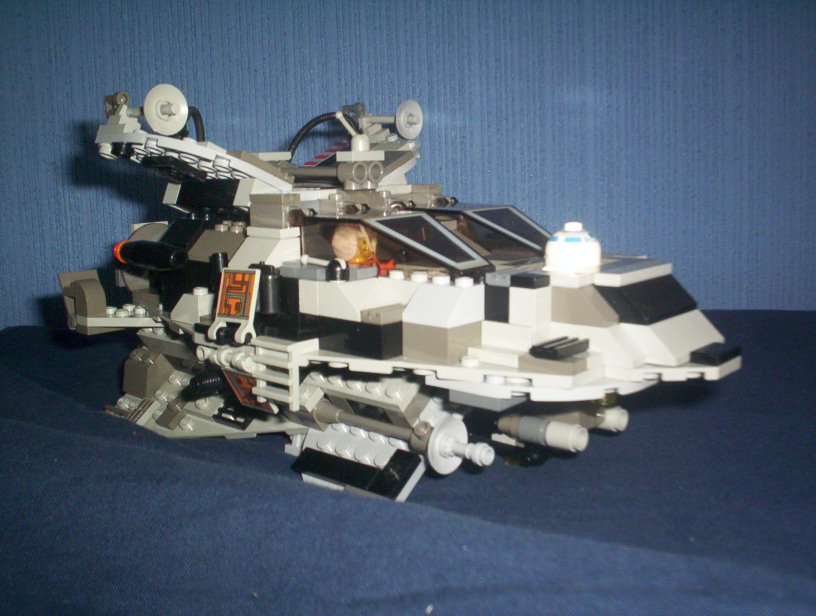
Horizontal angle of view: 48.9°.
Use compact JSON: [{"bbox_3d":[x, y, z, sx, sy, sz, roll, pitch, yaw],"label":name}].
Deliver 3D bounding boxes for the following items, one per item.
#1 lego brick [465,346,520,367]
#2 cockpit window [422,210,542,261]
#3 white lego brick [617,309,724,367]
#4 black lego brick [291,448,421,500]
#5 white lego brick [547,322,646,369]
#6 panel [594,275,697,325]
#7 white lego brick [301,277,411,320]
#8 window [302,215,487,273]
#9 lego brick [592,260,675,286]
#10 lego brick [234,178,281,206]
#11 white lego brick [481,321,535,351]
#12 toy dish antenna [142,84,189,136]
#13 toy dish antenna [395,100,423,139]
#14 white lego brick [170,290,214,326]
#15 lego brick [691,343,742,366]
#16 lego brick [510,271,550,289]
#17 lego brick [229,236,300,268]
[{"bbox_3d":[0.025,0.012,0.238,0.016,0.003,0.008,7,13,39],"label":"lego brick"},{"bbox_3d":[0.030,-0.025,0.307,0.054,0.016,0.032,7,12,39],"label":"cockpit window"},{"bbox_3d":[0.072,0.007,0.244,0.016,0.010,0.032,7,13,39],"label":"white lego brick"},{"bbox_3d":[-0.016,0.047,0.270,0.040,0.003,0.016,7,40,39],"label":"black lego brick"},{"bbox_3d":[0.050,0.009,0.237,0.024,0.010,0.008,7,13,39],"label":"white lego brick"},{"bbox_3d":[0.066,-0.003,0.248,0.016,0.010,0.032,7,13,39],"label":"panel"},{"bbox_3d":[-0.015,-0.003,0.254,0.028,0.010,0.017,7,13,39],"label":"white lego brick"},{"bbox_3d":[-0.002,-0.019,0.271,0.056,0.016,0.032,7,13,39],"label":"window"},{"bbox_3d":[0.062,-0.010,0.250,0.009,0.003,0.032,7,13,39],"label":"lego brick"},{"bbox_3d":[-0.050,-0.037,0.311,0.008,0.010,0.016,7,-10,39],"label":"lego brick"},{"bbox_3d":[0.029,0.008,0.244,0.016,0.010,0.008,7,12,39],"label":"white lego brick"},{"bbox_3d":[-0.076,-0.062,0.281,0.005,0.016,0.016,7,12,39],"label":"toy dish antenna"},{"bbox_3d":[0.001,-0.077,0.367,0.005,0.016,0.016,7,13,39],"label":"toy dish antenna"},{"bbox_3d":[-0.078,-0.001,0.328,0.016,0.010,0.008,7,13,39],"label":"white lego brick"},{"bbox_3d":[0.081,0.012,0.237,0.008,0.003,0.016,7,12,39],"label":"lego brick"},{"bbox_3d":[0.033,-0.007,0.238,0.008,0.003,0.008,7,12,39],"label":"lego brick"},{"bbox_3d":[-0.046,-0.018,0.287,0.016,0.010,0.016,7,12,39],"label":"lego brick"}]

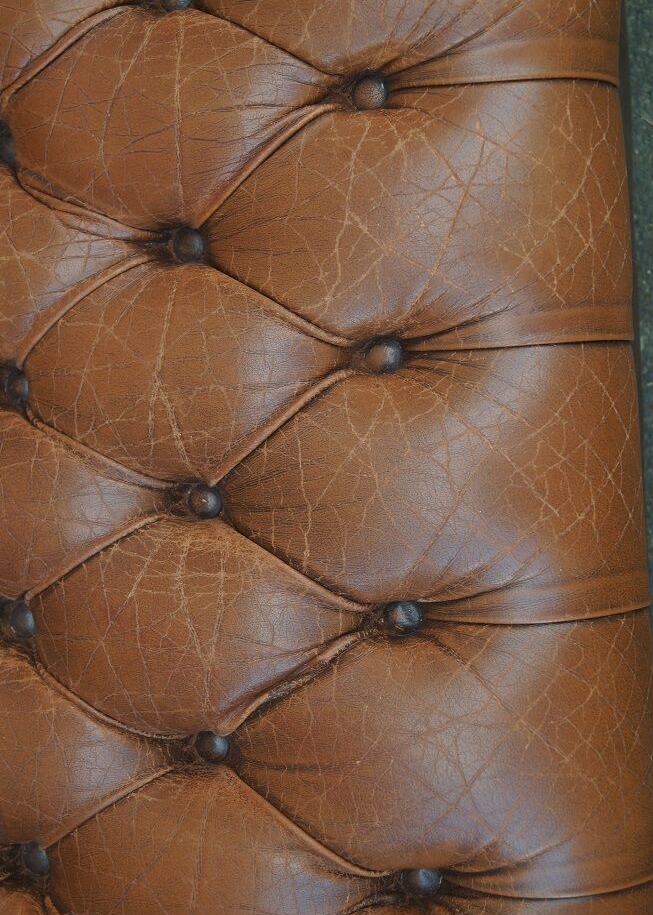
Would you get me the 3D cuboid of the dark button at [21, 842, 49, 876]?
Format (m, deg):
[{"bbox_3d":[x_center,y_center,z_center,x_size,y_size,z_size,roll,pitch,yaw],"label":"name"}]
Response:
[{"bbox_3d":[-0.177,0.245,0.998,0.009,0.020,0.020,0,90,-61],"label":"dark button"}]

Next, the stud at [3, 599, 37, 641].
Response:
[{"bbox_3d":[-0.185,0.099,0.998,0.009,0.020,0.020,0,90,-61],"label":"stud"}]

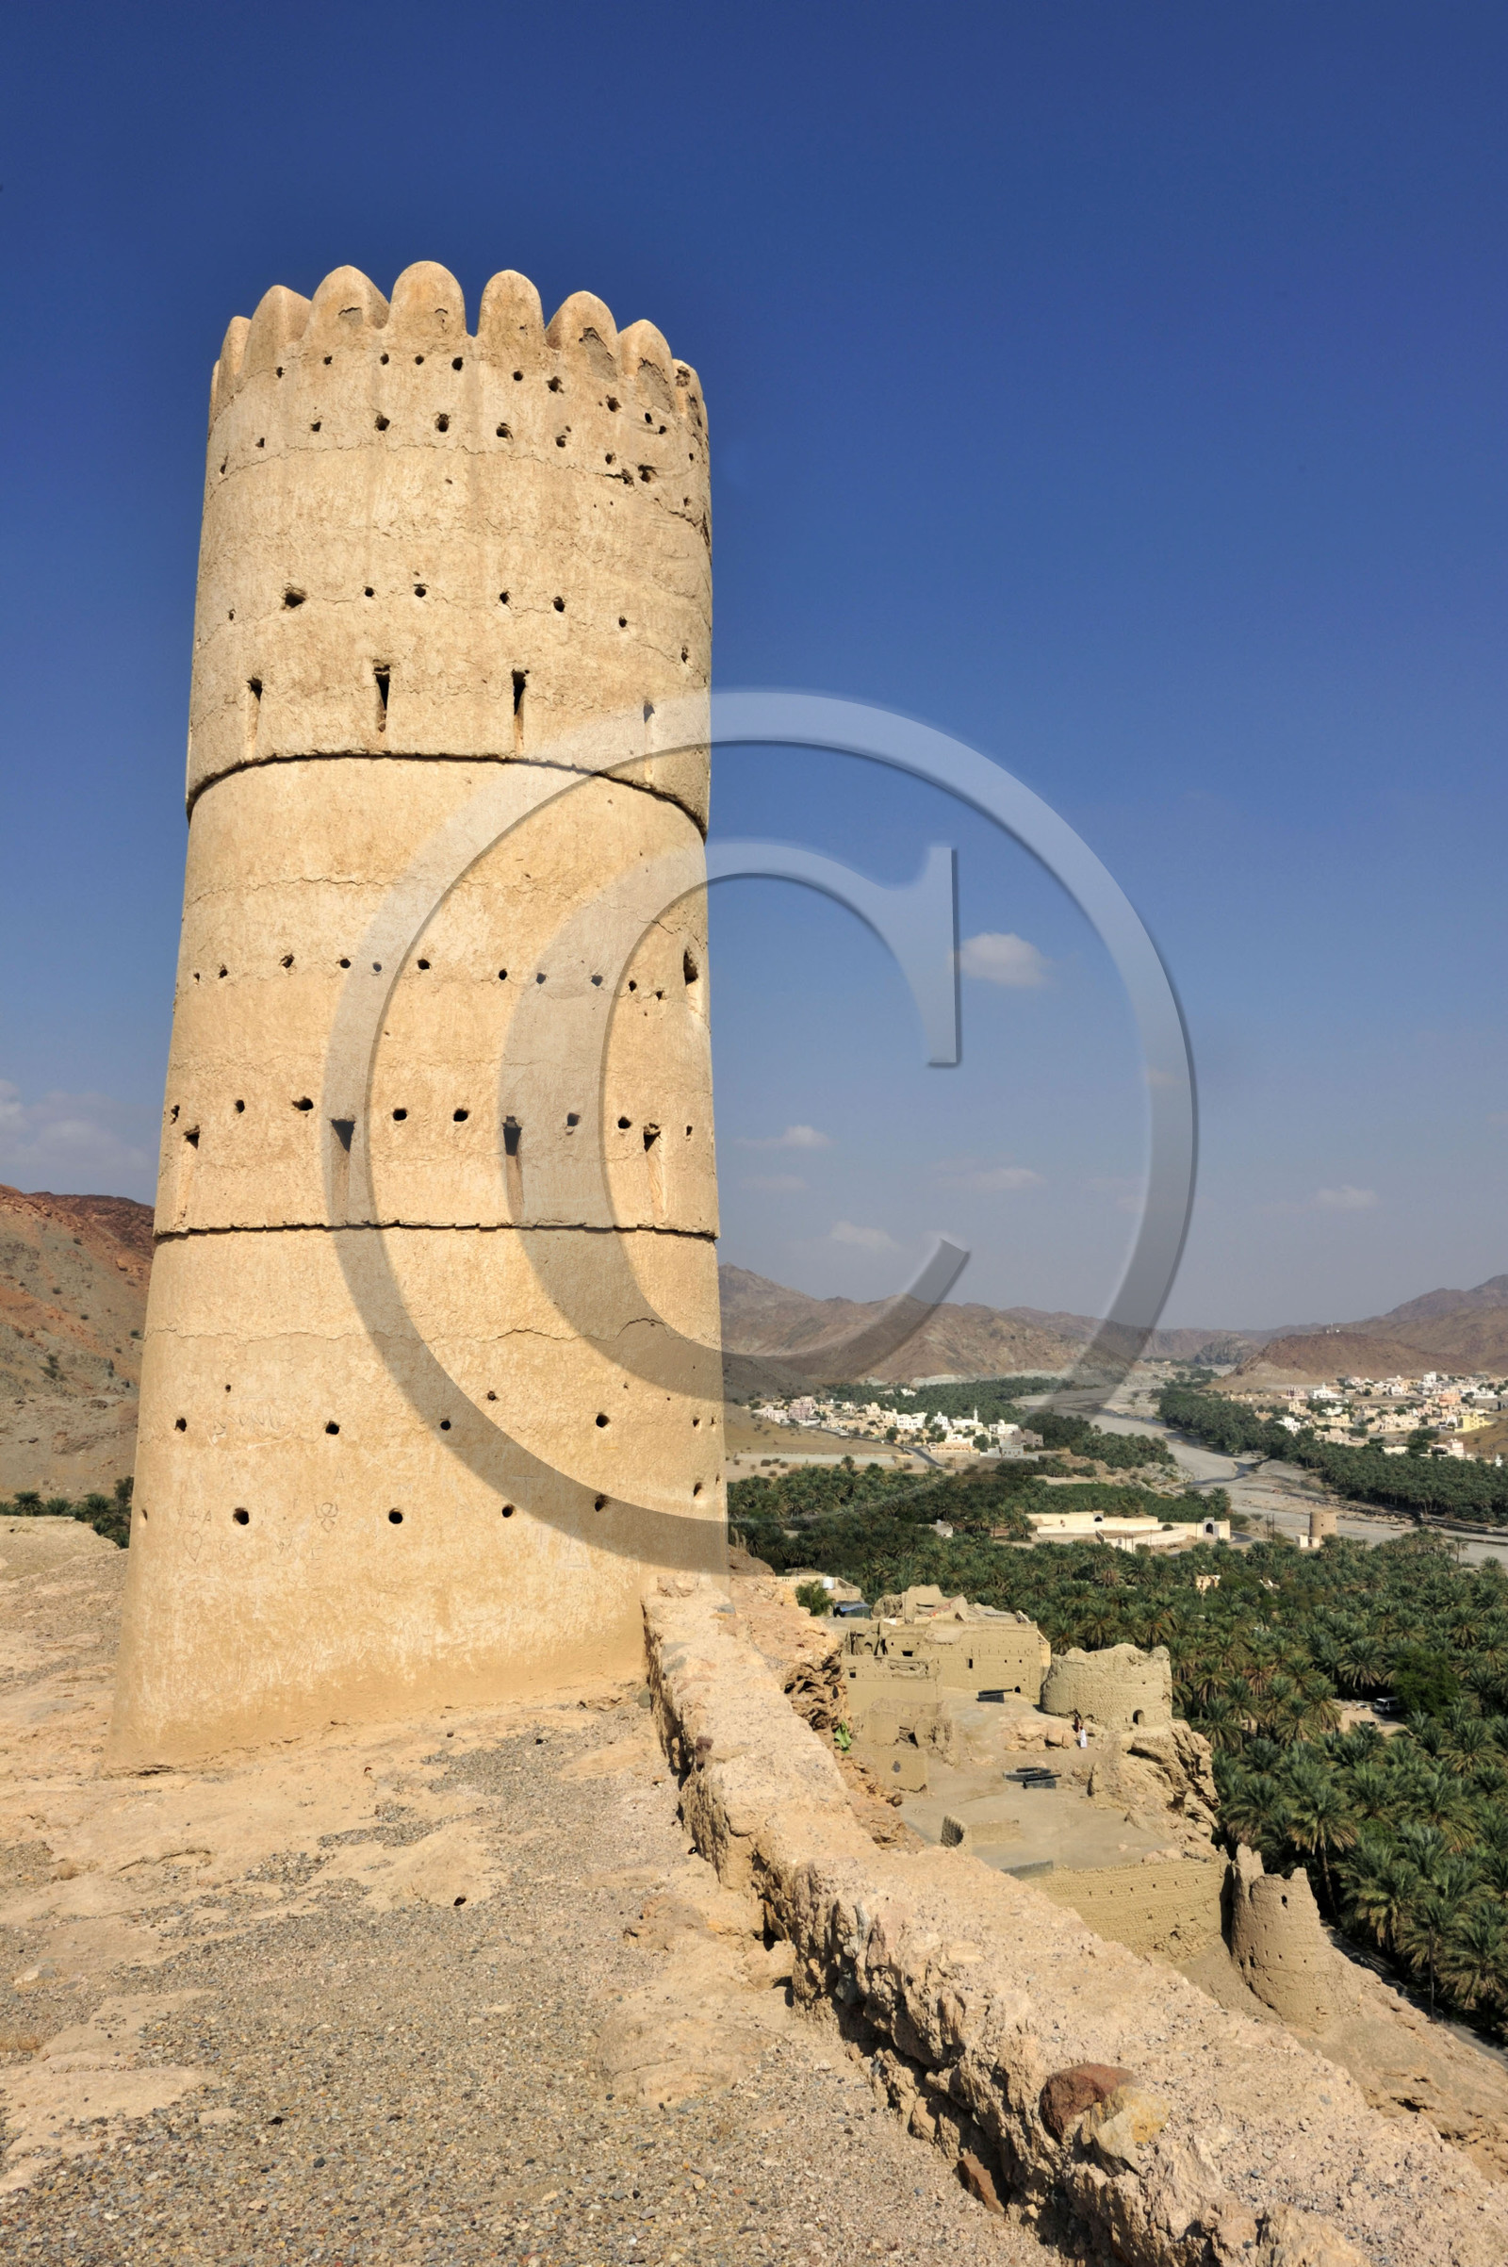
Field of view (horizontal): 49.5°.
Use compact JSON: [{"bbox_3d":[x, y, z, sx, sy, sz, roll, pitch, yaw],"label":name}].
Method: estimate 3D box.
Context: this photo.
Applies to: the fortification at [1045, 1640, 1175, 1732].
[{"bbox_3d":[28.280,44.030,131.000,10.200,5.900,9.900,0,-7,0],"label":"fortification"}]

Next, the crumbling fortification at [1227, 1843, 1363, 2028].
[{"bbox_3d":[33.940,50.340,103.000,7.600,9.200,7.300,0,-7,0],"label":"crumbling fortification"}]

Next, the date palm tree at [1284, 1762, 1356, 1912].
[{"bbox_3d":[49.590,61.690,143.000,6.300,12.200,6.300,0,-7,0],"label":"date palm tree"}]

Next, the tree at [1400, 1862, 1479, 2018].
[{"bbox_3d":[50.950,60.220,122.000,6.200,10.800,6.200,0,-7,0],"label":"tree"}]

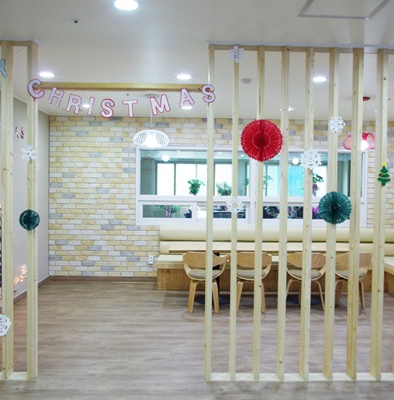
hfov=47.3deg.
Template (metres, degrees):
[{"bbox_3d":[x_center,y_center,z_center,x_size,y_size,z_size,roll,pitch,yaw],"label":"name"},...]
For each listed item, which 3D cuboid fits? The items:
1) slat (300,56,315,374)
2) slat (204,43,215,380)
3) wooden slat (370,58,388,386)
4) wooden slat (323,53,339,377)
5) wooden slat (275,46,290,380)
[{"bbox_3d":[0.915,0.130,3.743,0.038,2.732,0.130,1,2,-1],"label":"slat"},{"bbox_3d":[0.107,0.122,3.726,0.038,2.732,0.130,1,2,-1],"label":"slat"},{"bbox_3d":[1.518,0.137,3.756,0.038,2.732,0.130,1,2,-1],"label":"wooden slat"},{"bbox_3d":[1.117,0.132,3.748,0.038,2.732,0.130,1,2,-1],"label":"wooden slat"},{"bbox_3d":[0.716,0.128,3.739,0.038,2.732,0.130,1,2,-1],"label":"wooden slat"}]

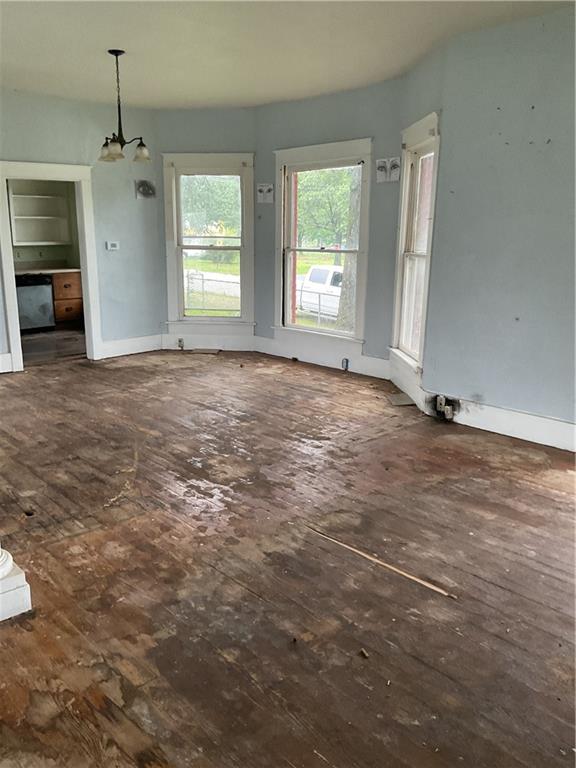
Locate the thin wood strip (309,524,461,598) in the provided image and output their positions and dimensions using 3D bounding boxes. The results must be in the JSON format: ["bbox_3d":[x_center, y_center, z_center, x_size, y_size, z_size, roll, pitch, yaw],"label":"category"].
[{"bbox_3d":[0.405,0.826,3.072,0.030,0.010,0.930,-11,17,-41],"label":"thin wood strip"}]

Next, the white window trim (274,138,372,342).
[{"bbox_3d":[0.369,-1.646,7.507,0.100,2.148,1.556,-11,17,-40],"label":"white window trim"}]

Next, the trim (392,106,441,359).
[{"bbox_3d":[1.188,-1.312,6.076,0.100,2.148,1.095,-1,13,-5],"label":"trim"}]

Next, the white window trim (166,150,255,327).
[{"bbox_3d":[-1.006,-1.850,8.337,1.172,2.148,0.100,1,13,3],"label":"white window trim"}]

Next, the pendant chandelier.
[{"bbox_3d":[-1.460,-2.442,5.653,0.460,0.895,0.460,-3,13,-14],"label":"pendant chandelier"}]

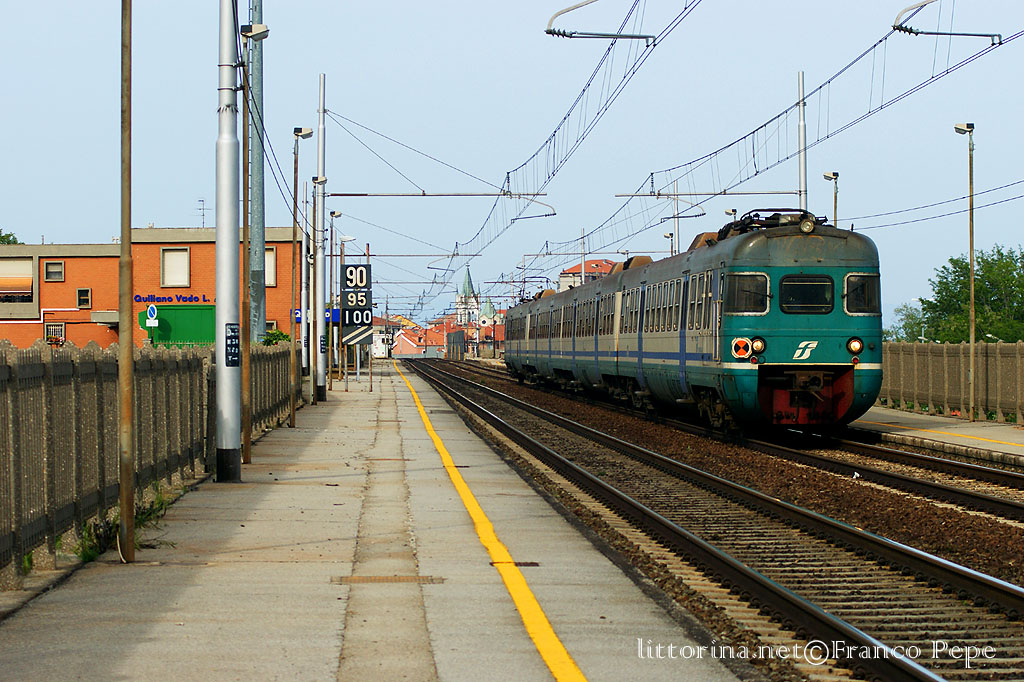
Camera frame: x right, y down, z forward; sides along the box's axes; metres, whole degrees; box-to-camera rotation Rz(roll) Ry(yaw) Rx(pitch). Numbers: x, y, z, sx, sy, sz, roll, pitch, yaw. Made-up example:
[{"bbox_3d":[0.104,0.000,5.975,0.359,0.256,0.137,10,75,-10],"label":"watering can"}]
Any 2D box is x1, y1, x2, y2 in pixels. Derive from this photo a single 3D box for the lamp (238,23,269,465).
[{"bbox_3d":[-3.335,-1.257,41.400,0.370,5.714,0.280,0,0,-2],"label":"lamp"}]

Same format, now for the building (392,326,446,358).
[{"bbox_3d":[-15.889,0.950,550.000,8.500,6.500,8.000,0,0,-20],"label":"building"}]

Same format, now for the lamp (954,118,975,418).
[{"bbox_3d":[8.583,-1.307,60.300,0.380,5.643,0.280,0,0,-2],"label":"lamp"}]

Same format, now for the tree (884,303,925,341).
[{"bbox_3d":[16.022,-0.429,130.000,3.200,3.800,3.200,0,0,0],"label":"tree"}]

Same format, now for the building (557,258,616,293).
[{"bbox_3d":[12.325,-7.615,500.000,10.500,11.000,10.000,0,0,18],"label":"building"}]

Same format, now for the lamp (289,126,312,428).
[{"bbox_3d":[-3.981,-1.203,60.800,0.370,5.718,0.280,0,0,-2],"label":"lamp"}]

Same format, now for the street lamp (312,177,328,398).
[{"bbox_3d":[-4.805,-1.254,79.900,0.370,5.708,0.280,0,0,-2],"label":"street lamp"}]

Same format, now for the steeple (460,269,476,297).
[{"bbox_3d":[-12.294,-16.674,900.000,4.500,8.200,4.500,0,0,-2],"label":"steeple"}]

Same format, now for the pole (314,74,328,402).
[{"bbox_3d":[-5.028,-2.728,84.500,0.270,8.690,0.270,0,0,-2],"label":"pole"}]

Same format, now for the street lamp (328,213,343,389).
[{"bbox_3d":[-5.566,-1.269,101.000,0.380,5.693,0.280,0,0,-2],"label":"street lamp"}]

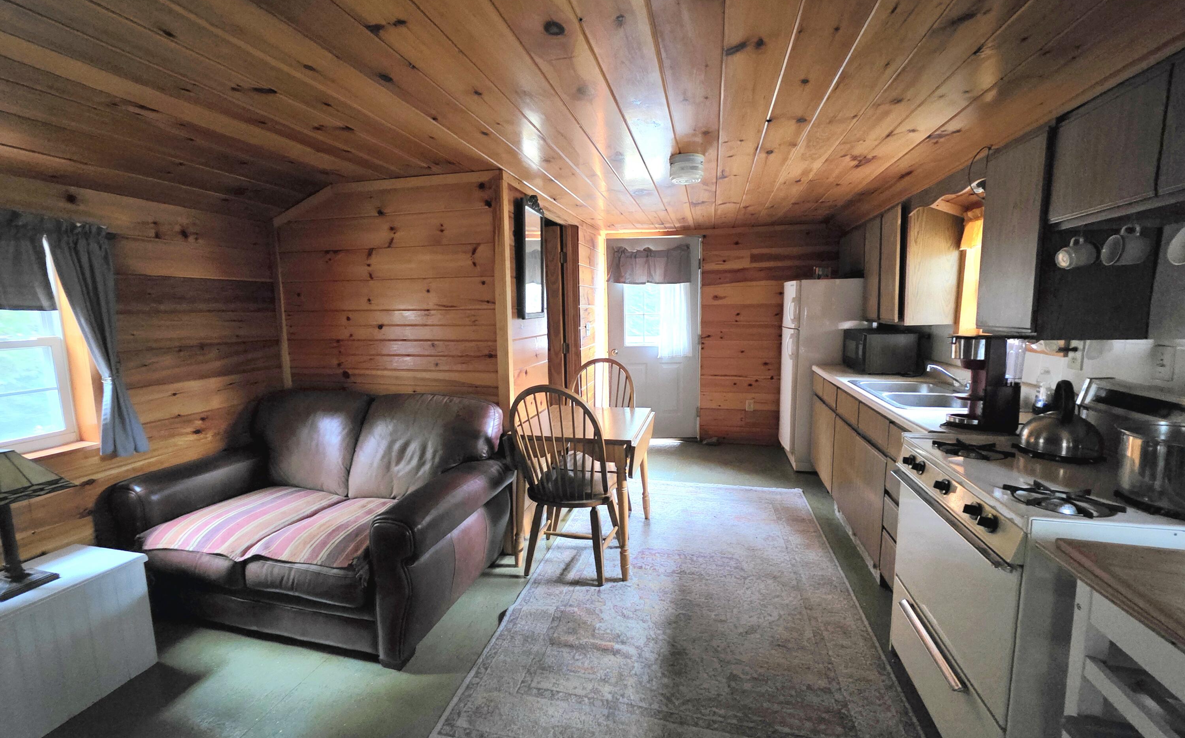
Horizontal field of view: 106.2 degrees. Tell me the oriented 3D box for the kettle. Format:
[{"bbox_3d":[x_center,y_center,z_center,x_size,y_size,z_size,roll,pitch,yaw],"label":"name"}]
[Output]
[{"bbox_3d":[1.496,0.149,1.435,0.190,0.225,0.195,4,9,32],"label":"kettle"}]

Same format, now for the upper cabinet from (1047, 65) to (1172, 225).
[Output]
[{"bbox_3d":[1.712,-0.649,1.330,0.310,0.375,0.410,1,8,15],"label":"upper cabinet"}]

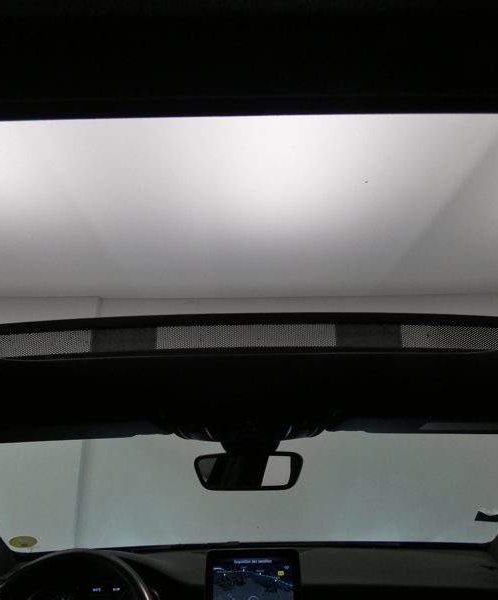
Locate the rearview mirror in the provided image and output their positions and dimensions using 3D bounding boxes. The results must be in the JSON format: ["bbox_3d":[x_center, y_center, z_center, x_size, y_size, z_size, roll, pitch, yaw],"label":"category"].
[{"bbox_3d":[0.001,0.367,0.998,0.238,0.075,0.042,-5,-16,15],"label":"rearview mirror"}]

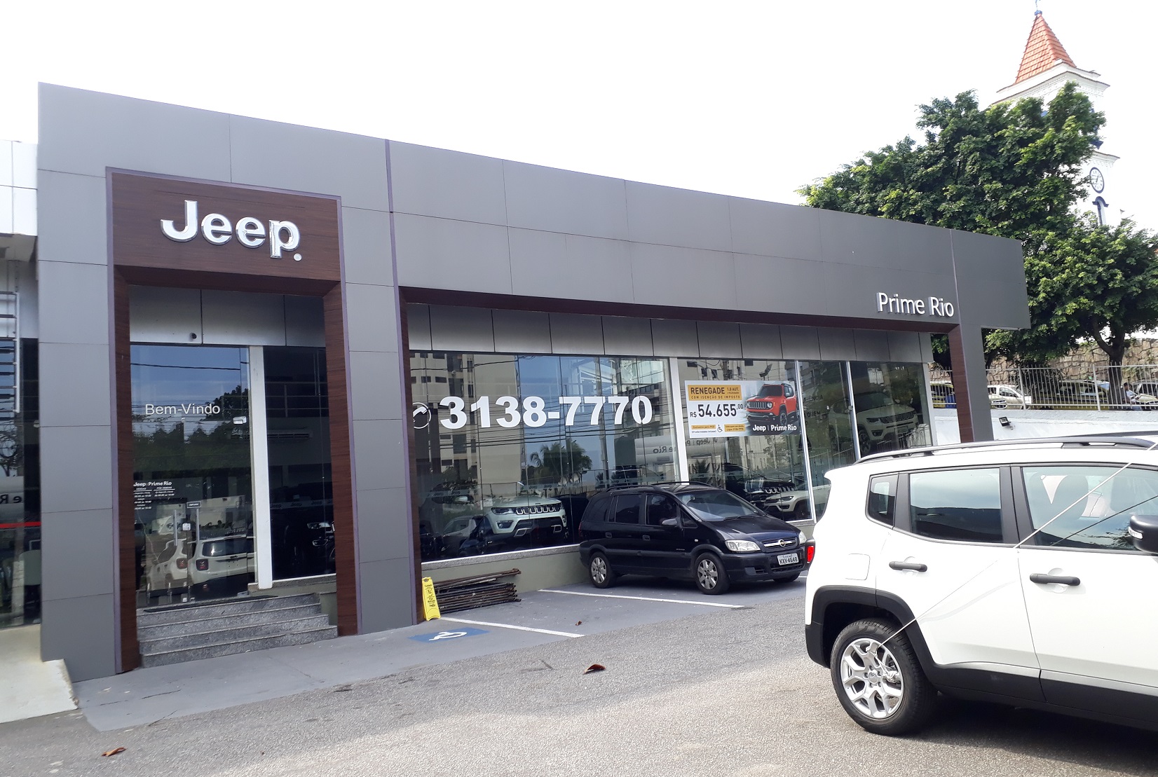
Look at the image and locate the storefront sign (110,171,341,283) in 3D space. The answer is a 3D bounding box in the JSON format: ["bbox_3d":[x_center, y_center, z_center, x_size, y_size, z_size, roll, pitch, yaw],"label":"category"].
[{"bbox_3d":[-4.563,-2.090,11.909,2.870,1.190,0.150,0,-8,-34],"label":"storefront sign"}]

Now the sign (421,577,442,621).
[{"bbox_3d":[-2.165,3.038,13.075,0.200,0.610,0.280,-9,-8,33],"label":"sign"}]

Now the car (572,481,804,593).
[{"bbox_3d":[1.760,2.368,14.684,1.760,1.660,4.320,0,-8,-36],"label":"car"}]

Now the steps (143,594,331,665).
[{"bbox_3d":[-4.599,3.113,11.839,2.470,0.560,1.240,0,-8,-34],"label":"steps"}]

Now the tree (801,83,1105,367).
[{"bbox_3d":[13.317,-5.176,32.000,10.300,11.000,9.200,-7,-7,23],"label":"tree"}]

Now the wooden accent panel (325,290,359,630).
[{"bbox_3d":[-3.294,0.917,12.403,0.220,4.830,0.200,0,-8,-34],"label":"wooden accent panel"}]

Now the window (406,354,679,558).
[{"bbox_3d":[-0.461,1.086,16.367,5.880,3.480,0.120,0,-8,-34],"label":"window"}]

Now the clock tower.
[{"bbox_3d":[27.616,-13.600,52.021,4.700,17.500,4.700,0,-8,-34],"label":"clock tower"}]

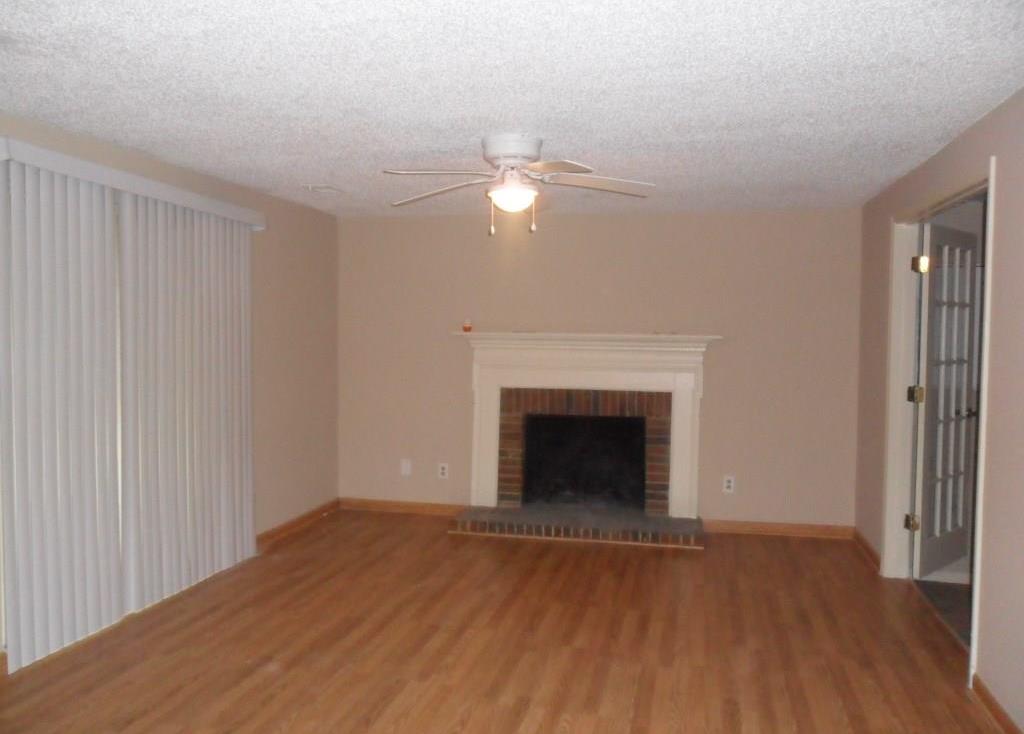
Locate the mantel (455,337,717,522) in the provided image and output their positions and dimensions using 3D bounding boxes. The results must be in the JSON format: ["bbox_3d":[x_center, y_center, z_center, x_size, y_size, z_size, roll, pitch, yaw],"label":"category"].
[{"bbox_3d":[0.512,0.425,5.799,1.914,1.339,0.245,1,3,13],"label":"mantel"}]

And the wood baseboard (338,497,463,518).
[{"bbox_3d":[-0.864,1.094,6.251,1.057,0.089,0.021,1,3,13],"label":"wood baseboard"}]

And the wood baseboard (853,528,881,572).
[{"bbox_3d":[2.279,1.170,5.140,0.021,0.089,0.816,1,3,13],"label":"wood baseboard"}]

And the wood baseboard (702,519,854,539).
[{"bbox_3d":[1.873,1.145,5.638,1.030,0.089,0.021,1,3,13],"label":"wood baseboard"}]

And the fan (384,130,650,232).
[{"bbox_3d":[0.000,-0.835,3.753,1.349,0.424,1.243,1,3,13],"label":"fan"}]

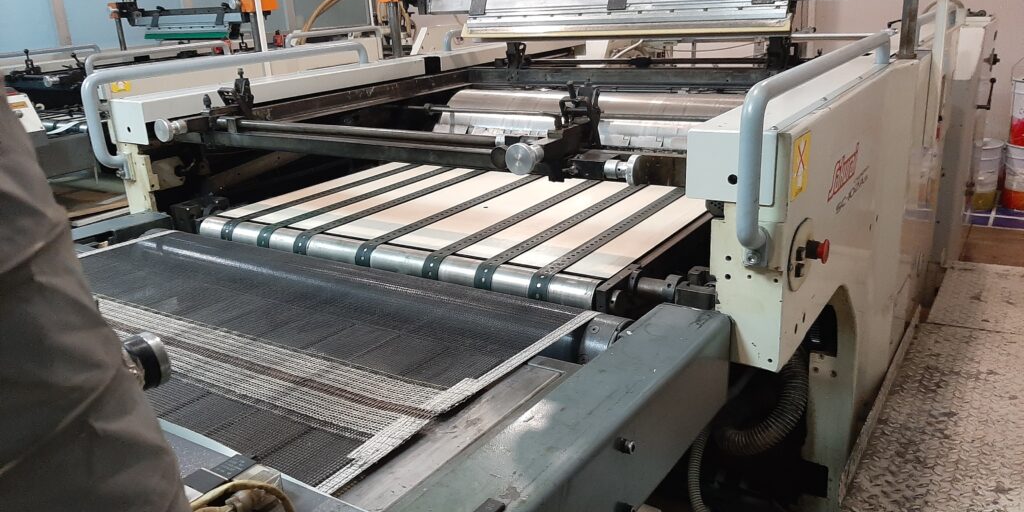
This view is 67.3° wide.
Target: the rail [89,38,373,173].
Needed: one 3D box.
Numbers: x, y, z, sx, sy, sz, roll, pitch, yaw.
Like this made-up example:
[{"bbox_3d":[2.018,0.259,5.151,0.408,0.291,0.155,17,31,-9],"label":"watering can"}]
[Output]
[{"bbox_3d":[-0.794,-0.481,2.378,0.042,0.279,1.000,9,23,33],"label":"rail"}]

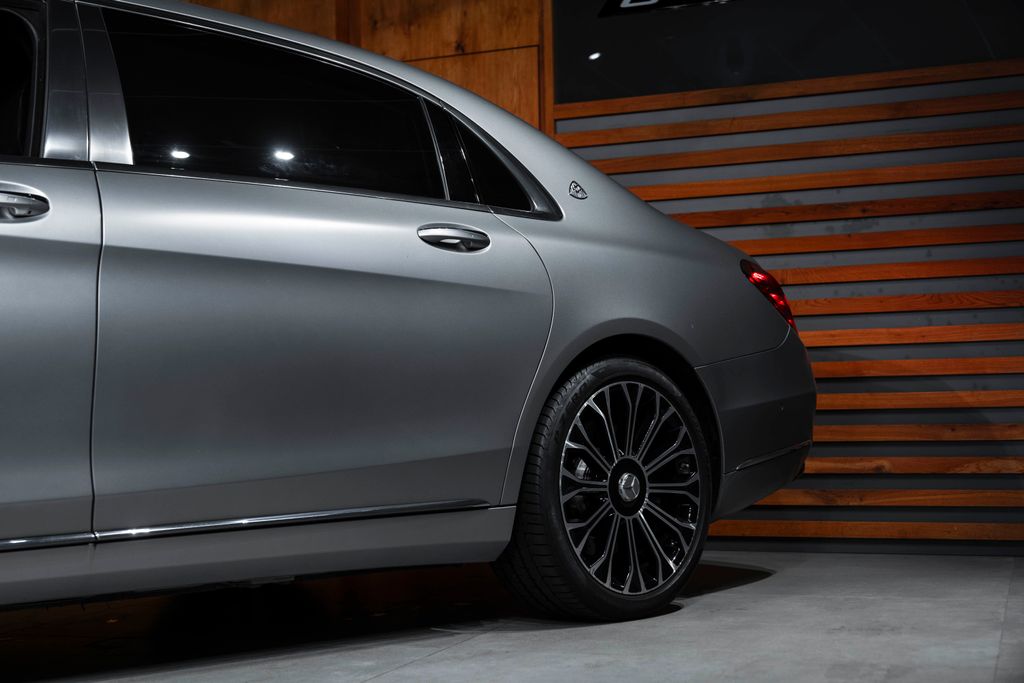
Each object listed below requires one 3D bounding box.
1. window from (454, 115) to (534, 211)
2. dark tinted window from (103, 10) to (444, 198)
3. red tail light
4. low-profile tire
[{"bbox_3d":[-0.057,-0.450,3.771,0.192,0.261,0.040,2,-29,-48],"label":"window"},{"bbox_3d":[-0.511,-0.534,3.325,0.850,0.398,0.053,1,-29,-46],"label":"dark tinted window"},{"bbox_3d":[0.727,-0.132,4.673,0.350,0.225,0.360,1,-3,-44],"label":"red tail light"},{"bbox_3d":[0.226,0.381,3.885,0.700,0.695,0.262,1,-6,-44],"label":"low-profile tire"}]

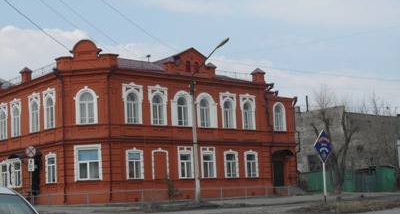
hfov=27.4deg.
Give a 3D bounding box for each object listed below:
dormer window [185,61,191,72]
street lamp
[{"bbox_3d":[-0.869,-2.910,59.392,0.170,0.780,0.480,-8,-8,44],"label":"dormer window"},{"bbox_3d":[0.813,0.941,52.963,3.151,10.421,0.400,-7,-8,38],"label":"street lamp"}]

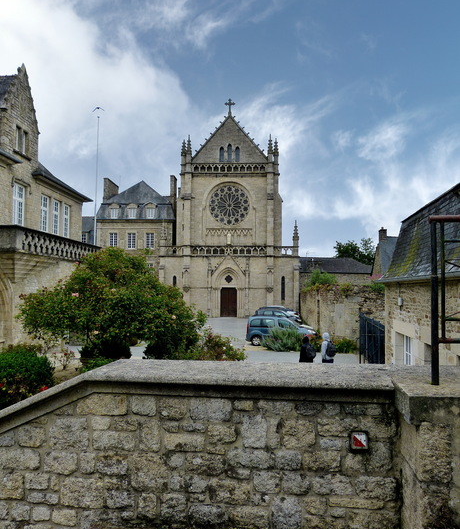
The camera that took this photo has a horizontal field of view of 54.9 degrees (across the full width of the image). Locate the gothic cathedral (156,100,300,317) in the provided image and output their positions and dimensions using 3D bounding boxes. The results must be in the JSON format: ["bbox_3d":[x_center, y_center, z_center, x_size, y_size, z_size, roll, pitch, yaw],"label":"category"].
[{"bbox_3d":[0.474,-5.970,61.468,16.620,25.440,19.000,1,-3,3],"label":"gothic cathedral"}]

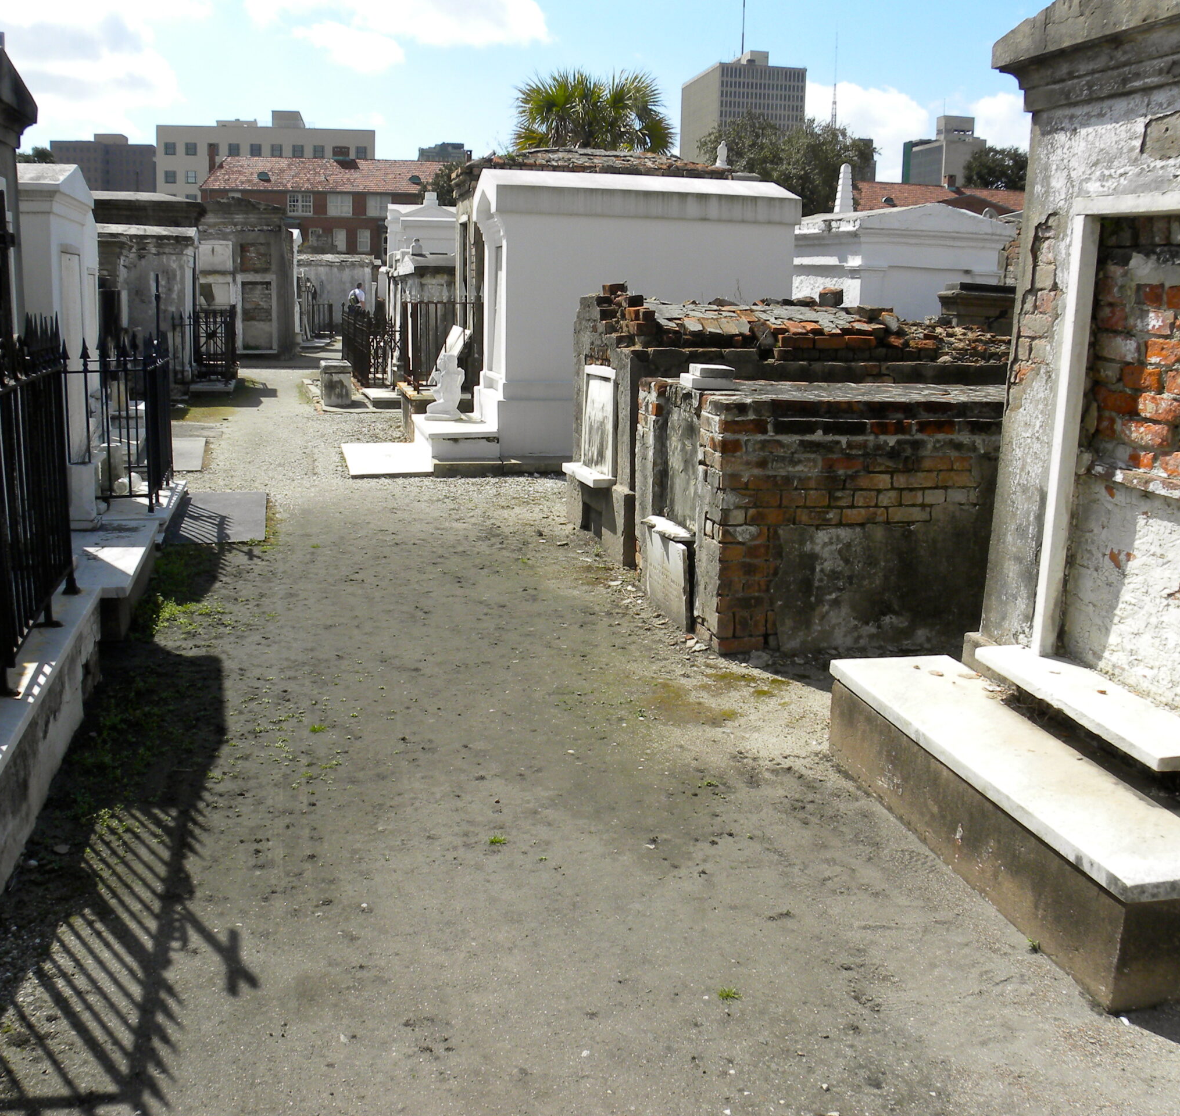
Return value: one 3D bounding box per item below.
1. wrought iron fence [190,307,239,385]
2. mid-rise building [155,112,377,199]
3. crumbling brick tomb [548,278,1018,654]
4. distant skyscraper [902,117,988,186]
[{"bbox_3d":[-5.760,-3.273,17.118,0.560,1.150,2.000,-2,14,-15],"label":"wrought iron fence"},{"bbox_3d":[-61.444,-69.375,220.337,37.900,33.000,36.000,-1,14,-11],"label":"mid-rise building"},{"bbox_3d":[1.455,-0.763,6.808,2.750,1.600,3.440,-1,14,-11],"label":"crumbling brick tomb"},{"bbox_3d":[148.312,-148.873,485.442,24.000,75.000,38.000,-1,14,-11],"label":"distant skyscraper"}]

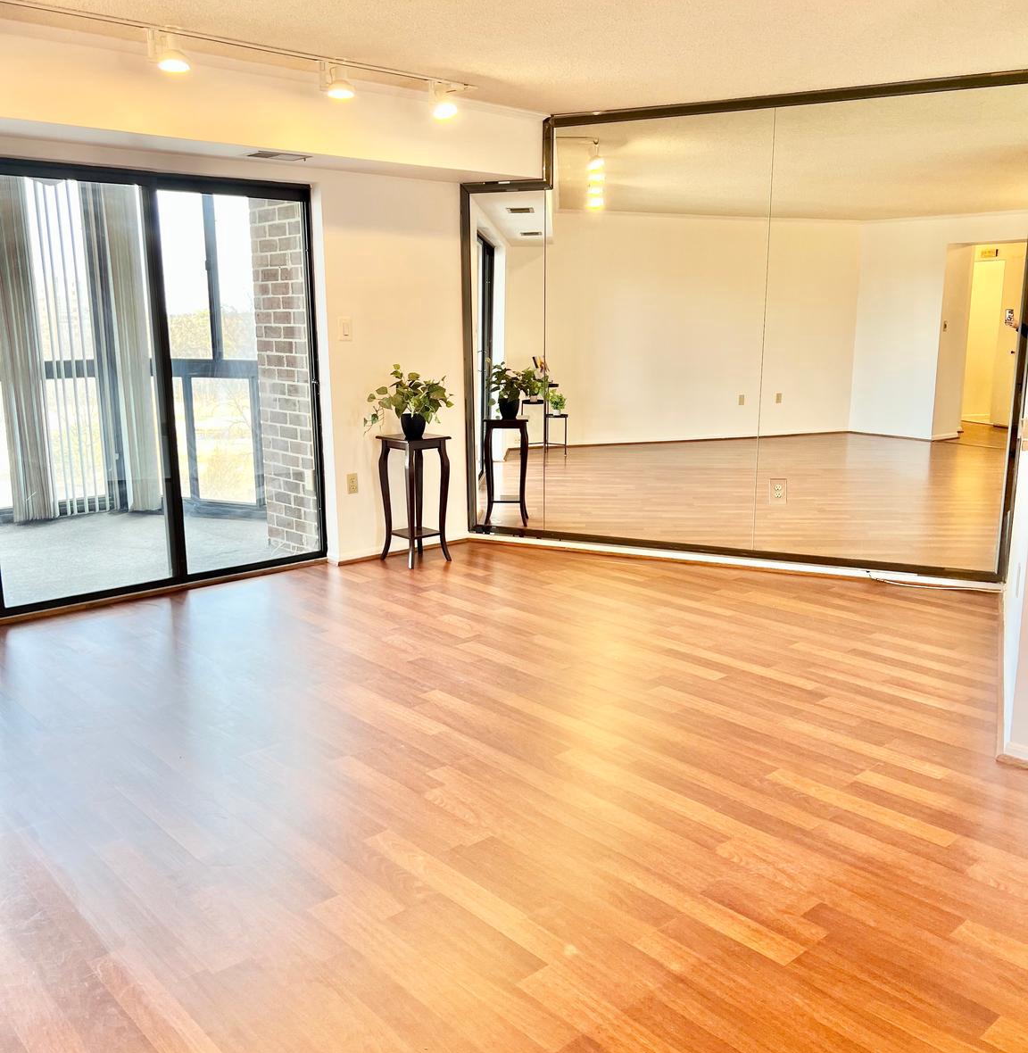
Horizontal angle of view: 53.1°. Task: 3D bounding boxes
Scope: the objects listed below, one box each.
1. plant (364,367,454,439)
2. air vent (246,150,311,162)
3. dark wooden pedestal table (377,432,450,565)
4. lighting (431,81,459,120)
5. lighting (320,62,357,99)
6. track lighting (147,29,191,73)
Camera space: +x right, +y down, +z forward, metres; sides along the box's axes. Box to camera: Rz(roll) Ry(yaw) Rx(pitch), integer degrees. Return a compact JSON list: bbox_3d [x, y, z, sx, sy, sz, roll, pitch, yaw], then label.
[{"bbox_3d":[-0.566,-0.689,5.649,0.460,0.415,0.360,-10,15,-39],"label":"plant"},{"bbox_3d":[-1.105,-1.731,4.832,0.280,0.020,0.178,-12,16,-43],"label":"air vent"},{"bbox_3d":[-0.557,-0.151,5.787,0.300,0.705,0.300,-10,15,-39],"label":"dark wooden pedestal table"},{"bbox_3d":[-0.322,-1.971,4.759,0.160,0.145,0.120,-12,16,-43],"label":"lighting"},{"bbox_3d":[-0.749,-1.890,4.359,0.160,0.135,0.118,-12,16,-43],"label":"lighting"},{"bbox_3d":[-1.290,-1.778,3.846,0.160,0.135,0.118,-12,16,-43],"label":"track lighting"}]

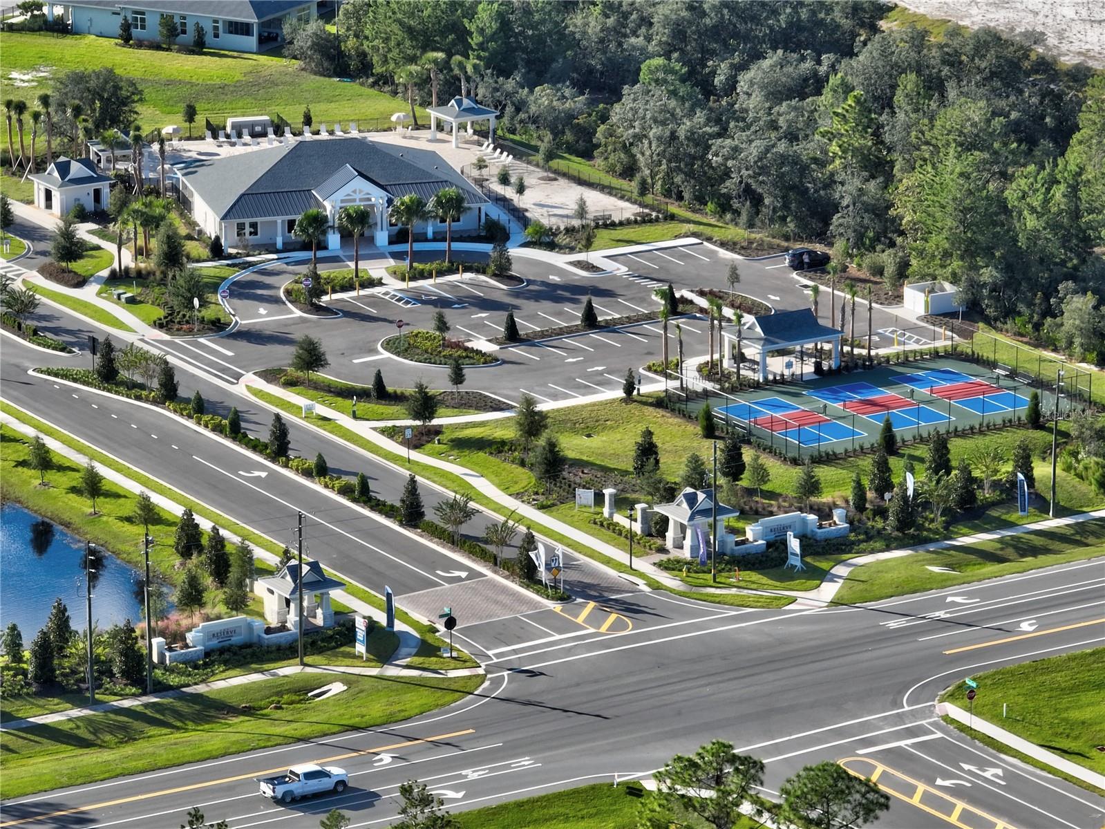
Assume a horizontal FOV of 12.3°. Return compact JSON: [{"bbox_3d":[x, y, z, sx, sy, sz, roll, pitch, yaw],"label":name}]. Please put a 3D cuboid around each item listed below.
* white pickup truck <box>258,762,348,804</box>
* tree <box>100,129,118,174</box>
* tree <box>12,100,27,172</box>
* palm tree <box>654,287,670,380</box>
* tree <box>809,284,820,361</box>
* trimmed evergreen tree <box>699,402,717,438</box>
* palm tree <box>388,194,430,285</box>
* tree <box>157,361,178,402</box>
[{"bbox_3d":[-16.163,23.932,336.935,5.850,1.920,2.080,-10,18,-30],"label":"white pickup truck"},{"bbox_3d":[-43.044,-25.504,499.518,1.764,4.550,1.764,0,16,0],"label":"tree"},{"bbox_3d":[-51.898,-27.068,500.549,1.558,7.140,1.558,0,16,0],"label":"tree"},{"bbox_3d":[9.350,-7.043,435.027,1.500,7.564,1.500,0,16,0],"label":"palm tree"},{"bbox_3d":[21.967,-7.762,430.175,0.941,6.720,0.941,0,16,0],"label":"tree"},{"bbox_3d":[12.954,0.379,428.280,1.439,2.810,1.439,0,16,0],"label":"trimmed evergreen tree"},{"bbox_3d":[-12.919,-16.094,460.886,3.650,7.580,3.650,0,16,0],"label":"palm tree"},{"bbox_3d":[-31.568,-2.812,422.205,1.740,3.360,1.740,0,16,0],"label":"tree"}]

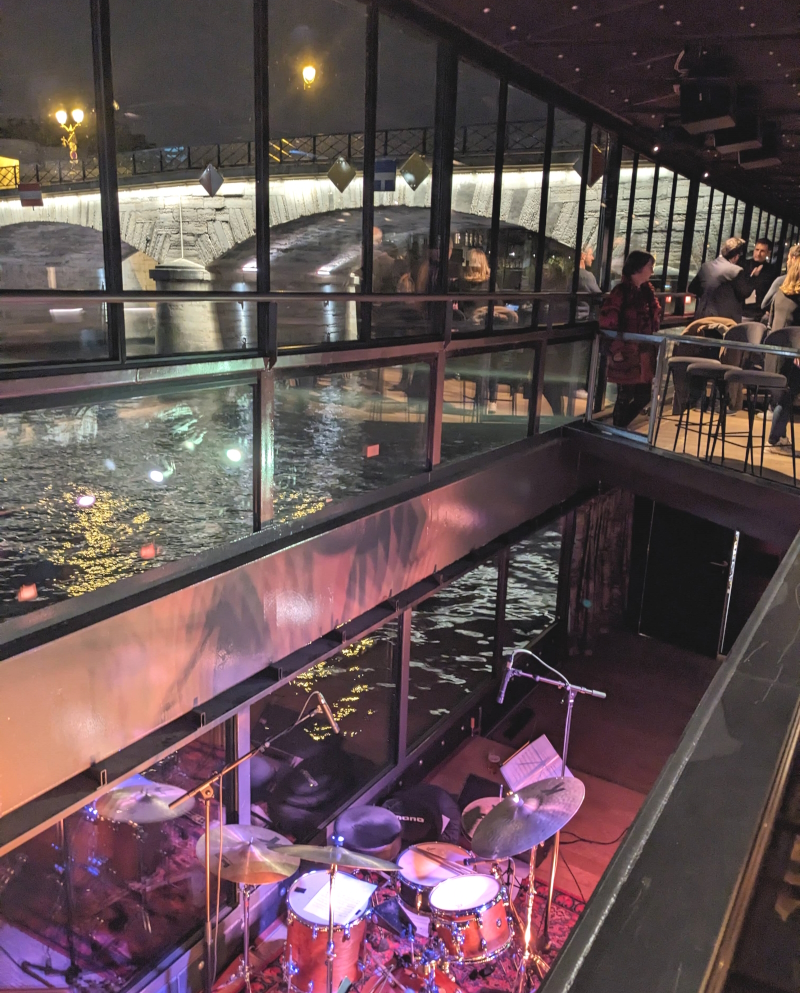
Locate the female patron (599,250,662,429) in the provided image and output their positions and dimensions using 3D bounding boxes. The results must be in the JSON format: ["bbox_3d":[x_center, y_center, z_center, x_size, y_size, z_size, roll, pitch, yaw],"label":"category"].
[{"bbox_3d":[2.140,-1.427,7.740,0.520,1.670,0.390,-1,15,-12],"label":"female patron"}]

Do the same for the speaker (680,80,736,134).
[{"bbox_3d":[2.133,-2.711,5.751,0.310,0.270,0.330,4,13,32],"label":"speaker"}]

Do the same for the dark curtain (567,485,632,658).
[{"bbox_3d":[2.228,0.727,9.020,0.260,1.760,1.120,11,17,30],"label":"dark curtain"}]

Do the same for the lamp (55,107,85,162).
[{"bbox_3d":[-16.558,-17.546,42.016,1.450,3.811,0.500,11,17,28],"label":"lamp"}]

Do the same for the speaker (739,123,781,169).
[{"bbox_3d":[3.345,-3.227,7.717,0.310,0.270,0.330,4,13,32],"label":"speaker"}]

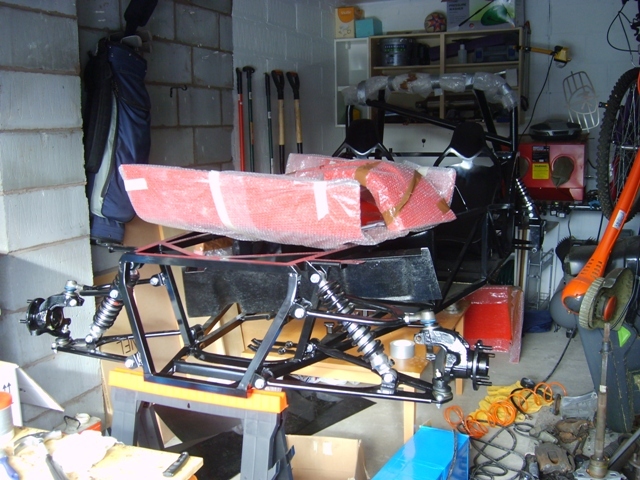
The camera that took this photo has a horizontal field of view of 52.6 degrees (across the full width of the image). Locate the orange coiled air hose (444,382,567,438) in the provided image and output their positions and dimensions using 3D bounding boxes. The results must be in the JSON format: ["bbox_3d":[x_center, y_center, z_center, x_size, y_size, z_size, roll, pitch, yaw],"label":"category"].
[{"bbox_3d":[0.979,0.863,3.322,0.690,0.090,0.250,-5,11,-24],"label":"orange coiled air hose"}]

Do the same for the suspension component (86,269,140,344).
[{"bbox_3d":[-0.669,0.202,2.058,0.070,0.350,0.070,41,24,12],"label":"suspension component"}]

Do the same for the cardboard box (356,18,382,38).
[{"bbox_3d":[0.417,-1.764,5.452,0.155,0.145,0.220,4,11,23],"label":"cardboard box"}]

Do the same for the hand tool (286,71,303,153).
[{"bbox_3d":[-0.164,-0.680,4.724,0.100,1.050,0.180,4,11,23],"label":"hand tool"}]

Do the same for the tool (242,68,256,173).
[{"bbox_3d":[-0.429,-0.594,4.125,0.090,1.000,0.170,4,11,23],"label":"tool"}]

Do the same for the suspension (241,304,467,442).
[{"bbox_3d":[0.114,0.288,1.725,0.540,0.290,0.320,4,11,23],"label":"suspension"}]

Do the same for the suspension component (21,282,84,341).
[{"bbox_3d":[-0.913,0.241,2.219,0.220,0.215,0.150,4,11,23],"label":"suspension component"}]

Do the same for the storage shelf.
[{"bbox_3d":[0.892,-1.311,5.329,1.520,0.720,0.300,4,11,23],"label":"storage shelf"}]

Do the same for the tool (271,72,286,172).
[{"bbox_3d":[-0.260,-0.635,4.508,0.100,1.050,0.180,4,11,23],"label":"tool"}]

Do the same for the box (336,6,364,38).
[{"bbox_3d":[0.261,-1.833,5.508,0.170,0.255,0.200,4,11,23],"label":"box"}]

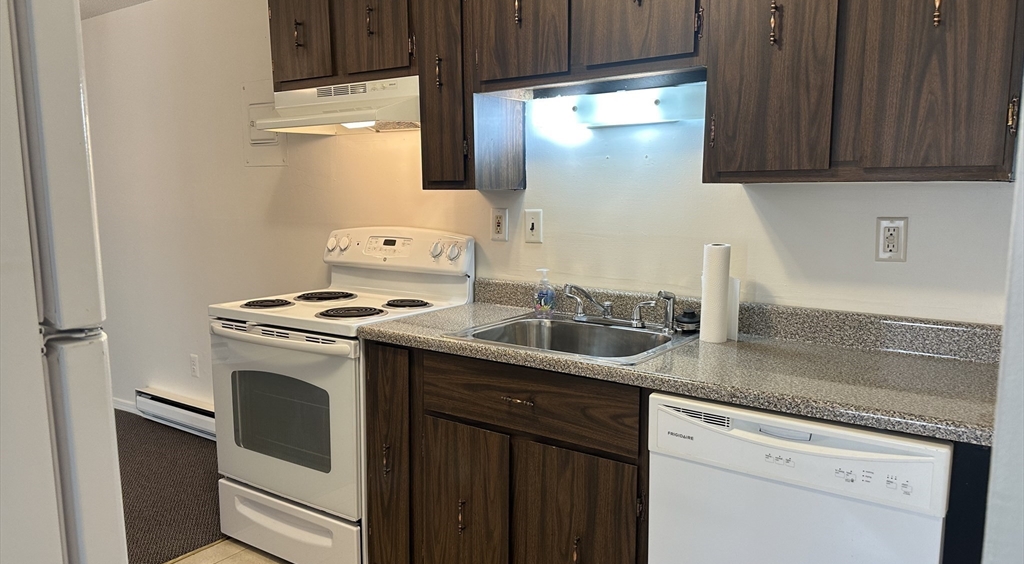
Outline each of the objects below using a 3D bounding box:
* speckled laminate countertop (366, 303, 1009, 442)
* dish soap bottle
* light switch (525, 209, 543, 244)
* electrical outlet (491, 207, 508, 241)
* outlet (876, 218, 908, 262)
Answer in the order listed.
[{"bbox_3d":[0.373,0.194,2.011,1.675,0.040,0.604,5,9,35],"label":"speckled laminate countertop"},{"bbox_3d":[0.102,0.035,2.359,0.068,0.160,0.055,6,10,40],"label":"dish soap bottle"},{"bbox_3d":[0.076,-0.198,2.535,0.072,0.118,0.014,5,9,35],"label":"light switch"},{"bbox_3d":[-0.045,-0.211,2.622,0.072,0.118,0.010,5,9,35],"label":"electrical outlet"},{"bbox_3d":[0.999,-0.110,1.868,0.072,0.117,0.010,5,10,35],"label":"outlet"}]

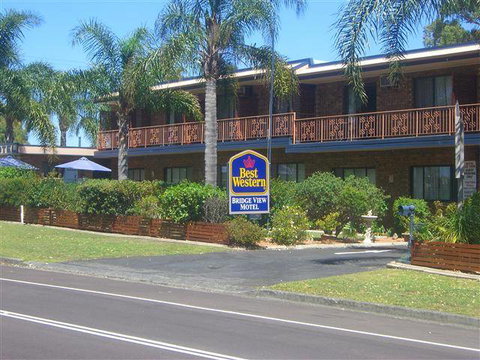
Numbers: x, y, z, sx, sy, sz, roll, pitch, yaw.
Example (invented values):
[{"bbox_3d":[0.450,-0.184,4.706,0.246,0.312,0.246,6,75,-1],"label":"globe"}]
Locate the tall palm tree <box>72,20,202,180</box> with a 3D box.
[{"bbox_3d":[-4.000,-2.200,43.000,5.100,8.100,5.000,0,0,0],"label":"tall palm tree"}]

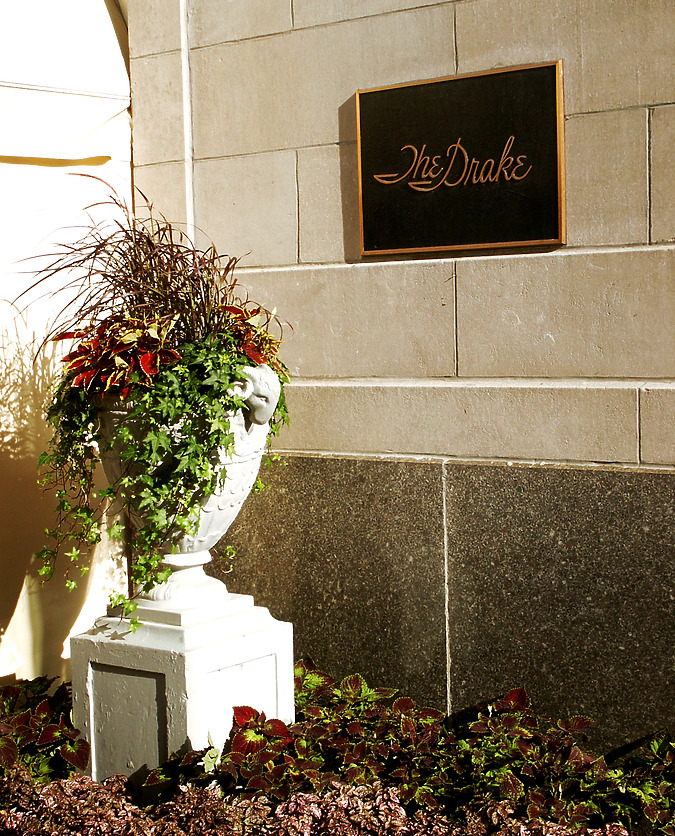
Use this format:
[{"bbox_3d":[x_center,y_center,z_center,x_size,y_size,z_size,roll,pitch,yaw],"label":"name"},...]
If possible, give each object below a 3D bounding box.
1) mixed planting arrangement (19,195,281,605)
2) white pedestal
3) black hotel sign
[{"bbox_3d":[-0.608,-0.066,4.810,0.720,1.401,0.720,-1,4,0],"label":"mixed planting arrangement"},{"bbox_3d":[-0.538,0.936,4.872,0.515,0.610,0.515,1,4,37],"label":"white pedestal"},{"bbox_3d":[0.425,-0.899,4.976,0.810,0.599,0.032,1,4,34],"label":"black hotel sign"}]

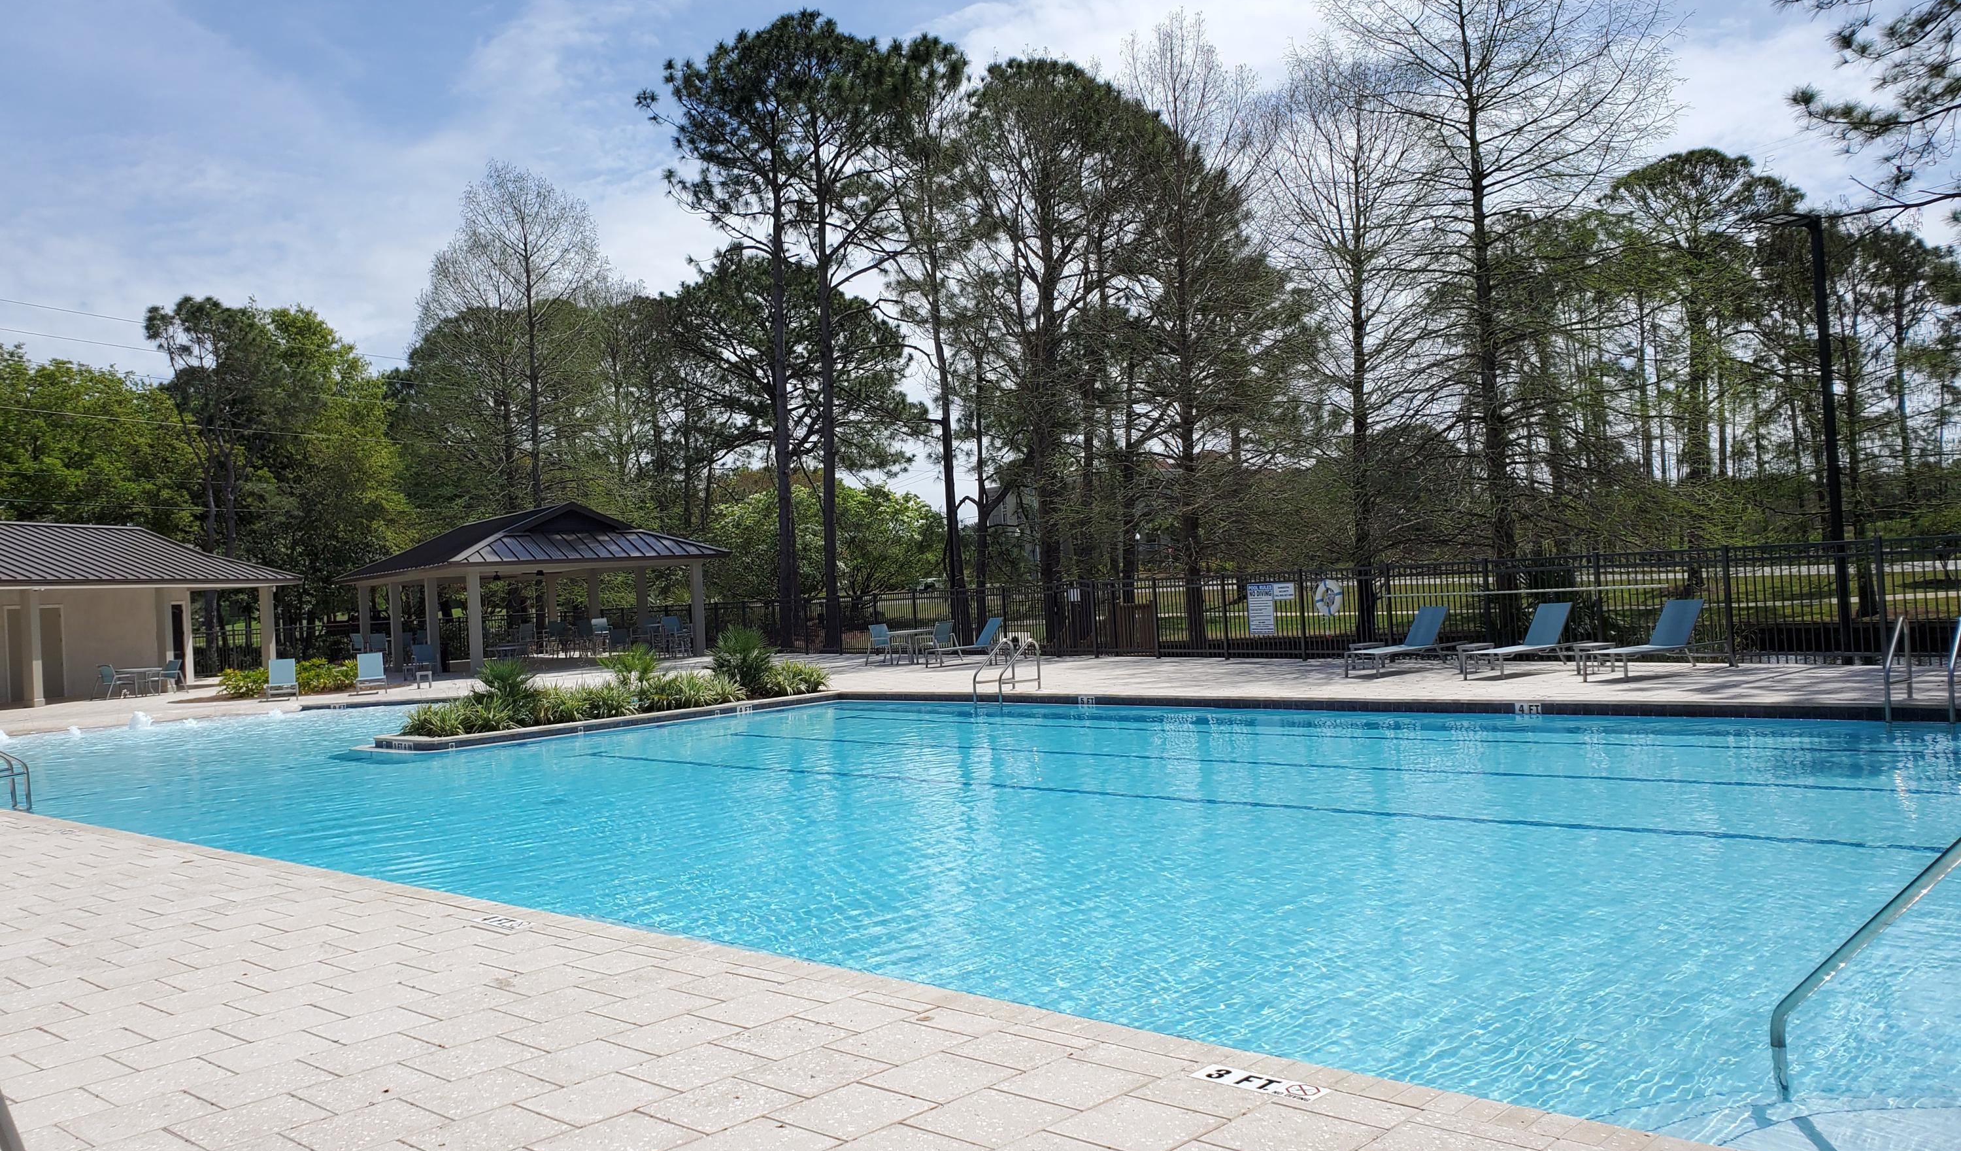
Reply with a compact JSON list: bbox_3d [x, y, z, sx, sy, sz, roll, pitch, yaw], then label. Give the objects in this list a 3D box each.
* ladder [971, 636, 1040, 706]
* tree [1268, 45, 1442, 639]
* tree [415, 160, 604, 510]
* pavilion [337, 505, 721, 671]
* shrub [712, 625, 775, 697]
[{"bbox_3d":[0.431,1.576,24.056,0.620,1.060,0.980,-4,-1,42],"label":"ladder"},{"bbox_3d":[8.011,-4.997,31.500,3.900,13.000,3.900,-3,-1,15],"label":"tree"},{"bbox_3d":[-19.600,-7.119,62.500,7.700,20.500,7.700,-3,-1,-17],"label":"tree"},{"bbox_3d":[-15.200,0.470,48.700,8.250,4.880,14.500,-2,-1,-35],"label":"pavilion"},{"bbox_3d":[-4.164,1.487,25.807,1.150,1.250,1.150,-3,-1,0],"label":"shrub"}]

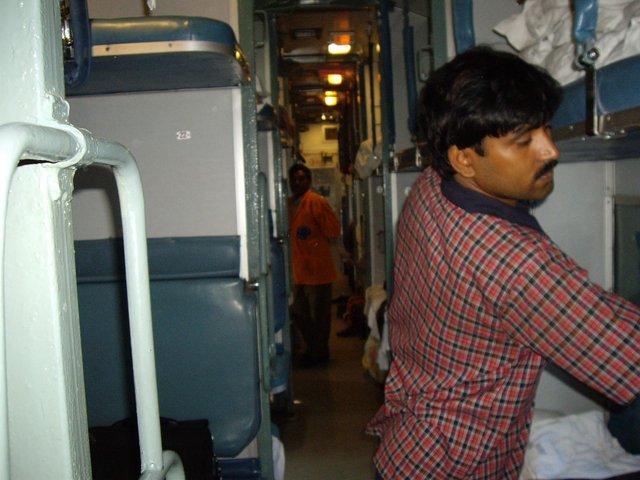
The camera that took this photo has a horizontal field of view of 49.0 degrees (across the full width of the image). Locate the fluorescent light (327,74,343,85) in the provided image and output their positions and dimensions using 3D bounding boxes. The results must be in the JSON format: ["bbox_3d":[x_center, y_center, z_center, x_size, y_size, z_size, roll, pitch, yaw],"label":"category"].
[{"bbox_3d":[0.145,-1.584,6.934,0.160,0.070,0.380,-2,5,0],"label":"fluorescent light"}]

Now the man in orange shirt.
[{"bbox_3d":[-0.051,0.205,5.947,0.500,1.680,0.340,2,7,42],"label":"man in orange shirt"}]

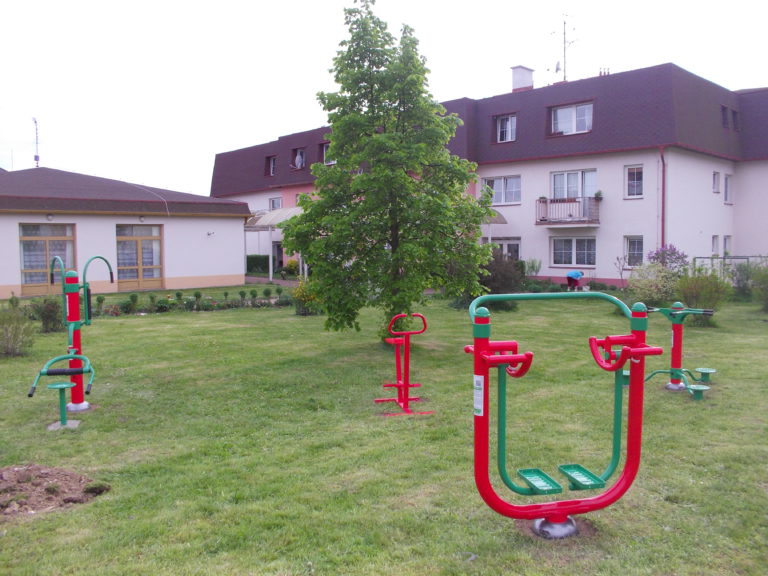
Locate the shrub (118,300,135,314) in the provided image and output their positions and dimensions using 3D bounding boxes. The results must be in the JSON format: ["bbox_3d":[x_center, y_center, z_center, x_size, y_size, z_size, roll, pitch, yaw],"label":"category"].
[{"bbox_3d":[-7.182,0.516,18.025,0.420,0.390,0.420,-1,4,0],"label":"shrub"}]

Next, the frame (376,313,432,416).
[{"bbox_3d":[0.212,0.807,7.312,0.550,1.090,0.740,-1,4,-11],"label":"frame"}]

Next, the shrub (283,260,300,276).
[{"bbox_3d":[-5.585,-1.172,38.808,1.070,0.970,1.000,-1,4,0],"label":"shrub"}]

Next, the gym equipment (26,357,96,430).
[{"bbox_3d":[-3.359,1.079,6.807,0.660,0.690,0.620,-1,4,-12],"label":"gym equipment"}]

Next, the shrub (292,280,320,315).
[{"bbox_3d":[-1.981,0.225,16.578,0.850,0.940,0.800,-1,4,-7],"label":"shrub"}]

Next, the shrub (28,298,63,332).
[{"bbox_3d":[-7.354,0.583,14.025,0.840,0.710,0.800,-3,5,-28],"label":"shrub"}]

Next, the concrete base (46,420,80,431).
[{"bbox_3d":[-3.304,1.437,6.690,0.280,0.060,0.300,-2,4,-15],"label":"concrete base"}]

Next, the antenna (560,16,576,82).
[{"bbox_3d":[8.603,-11.121,30.000,0.750,3.100,0.750,1,4,27],"label":"antenna"}]

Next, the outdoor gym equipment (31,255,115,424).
[{"bbox_3d":[-3.445,0.533,7.074,0.820,1.730,1.130,-2,4,-15],"label":"outdoor gym equipment"}]

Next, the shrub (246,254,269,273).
[{"bbox_3d":[-7.930,-1.544,40.581,1.600,1.140,1.100,-1,4,-11],"label":"shrub"}]

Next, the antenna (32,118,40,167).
[{"bbox_3d":[-15.581,-6.553,28.890,0.360,2.260,0.360,-3,5,-28],"label":"antenna"}]

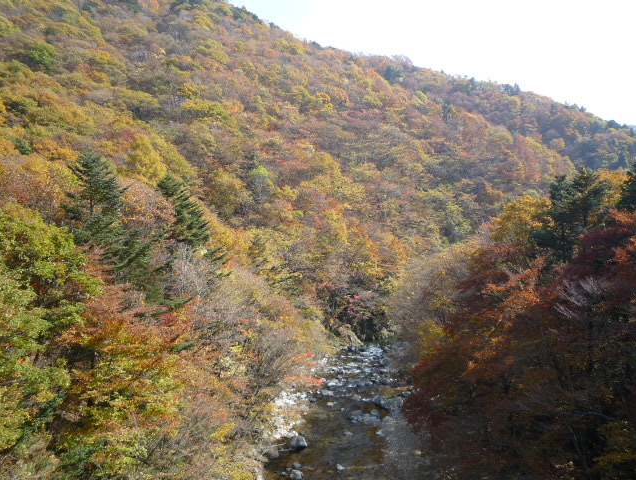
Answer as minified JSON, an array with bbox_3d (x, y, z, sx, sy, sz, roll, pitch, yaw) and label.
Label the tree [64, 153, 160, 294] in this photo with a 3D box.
[{"bbox_3d":[-24.573,-1.725,55.000,11.000,17.500,10.500,0,3,0],"label":"tree"}]

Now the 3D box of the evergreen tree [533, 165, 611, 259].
[{"bbox_3d":[32.778,-2.661,60.000,9.600,13.500,9.200,0,3,0],"label":"evergreen tree"}]

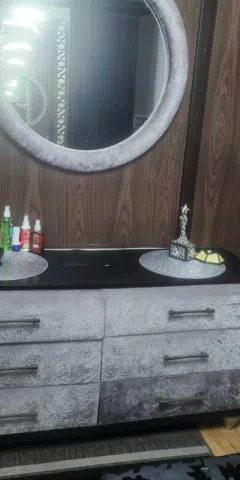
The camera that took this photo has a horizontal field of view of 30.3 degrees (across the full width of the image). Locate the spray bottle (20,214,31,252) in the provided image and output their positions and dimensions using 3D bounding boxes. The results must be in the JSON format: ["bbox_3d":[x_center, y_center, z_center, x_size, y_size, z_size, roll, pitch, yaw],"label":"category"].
[{"bbox_3d":[-0.451,-0.034,2.117,0.047,0.175,0.047,0,15,-14],"label":"spray bottle"}]

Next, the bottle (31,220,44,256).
[{"bbox_3d":[-0.385,-0.015,2.076,0.060,0.169,0.049,0,15,-14],"label":"bottle"}]

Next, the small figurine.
[{"bbox_3d":[0.312,-0.042,2.172,0.101,0.262,0.096,14,18,34],"label":"small figurine"}]

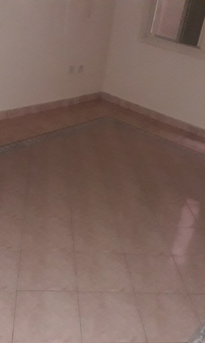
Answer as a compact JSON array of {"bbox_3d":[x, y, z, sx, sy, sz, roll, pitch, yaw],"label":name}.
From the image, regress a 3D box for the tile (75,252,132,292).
[{"bbox_3d":[0.000,0.588,2.099,0.317,0.010,0.317,5,27,-11],"label":"tile"}]

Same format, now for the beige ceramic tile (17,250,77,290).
[{"bbox_3d":[-0.313,0.562,2.039,0.317,0.010,0.317,5,27,-11],"label":"beige ceramic tile"}]

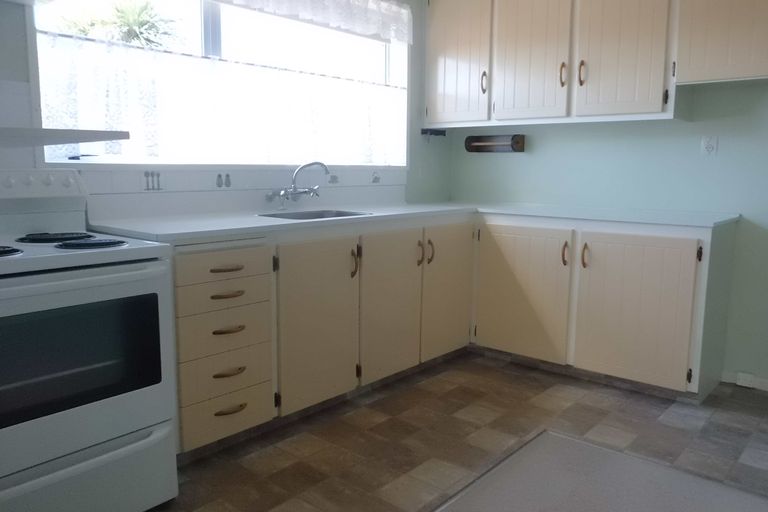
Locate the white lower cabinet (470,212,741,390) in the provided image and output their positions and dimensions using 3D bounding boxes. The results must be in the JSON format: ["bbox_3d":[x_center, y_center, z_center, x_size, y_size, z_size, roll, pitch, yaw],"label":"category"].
[{"bbox_3d":[1.158,0.180,3.142,1.226,0.815,0.510,7,11,37],"label":"white lower cabinet"}]

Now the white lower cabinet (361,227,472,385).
[{"bbox_3d":[0.013,0.191,3.175,0.570,0.760,0.920,9,12,43],"label":"white lower cabinet"}]

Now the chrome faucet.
[{"bbox_3d":[-0.415,-0.374,2.861,0.300,0.230,0.260,9,12,43],"label":"chrome faucet"}]

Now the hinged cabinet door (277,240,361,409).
[{"bbox_3d":[-0.277,0.295,2.495,0.027,0.750,0.473,9,12,43],"label":"hinged cabinet door"}]

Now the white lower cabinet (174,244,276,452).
[{"bbox_3d":[-0.787,0.307,2.352,0.570,0.775,0.437,9,12,43],"label":"white lower cabinet"}]

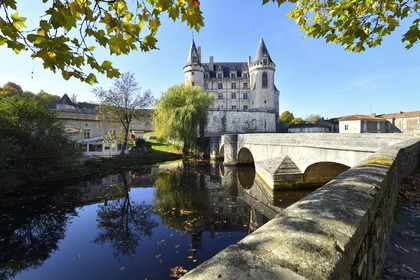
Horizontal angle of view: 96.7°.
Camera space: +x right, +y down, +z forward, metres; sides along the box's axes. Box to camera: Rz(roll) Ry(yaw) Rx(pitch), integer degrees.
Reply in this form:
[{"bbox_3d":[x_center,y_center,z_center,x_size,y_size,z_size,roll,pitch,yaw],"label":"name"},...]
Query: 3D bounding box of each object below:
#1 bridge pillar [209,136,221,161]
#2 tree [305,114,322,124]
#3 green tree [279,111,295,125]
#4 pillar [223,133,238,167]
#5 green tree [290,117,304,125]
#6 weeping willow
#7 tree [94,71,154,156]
[{"bbox_3d":[0.978,1.720,36.500,2.000,4.600,2.200,-1,2,-18],"label":"bridge pillar"},{"bbox_3d":[52.665,-8.905,95.000,8.800,8.000,8.000,0,2,0],"label":"tree"},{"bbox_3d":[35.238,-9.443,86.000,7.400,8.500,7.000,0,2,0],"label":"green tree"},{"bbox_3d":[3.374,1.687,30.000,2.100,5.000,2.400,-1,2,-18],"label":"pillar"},{"bbox_3d":[41.243,-7.542,88.000,6.600,6.800,6.200,0,2,0],"label":"green tree"},{"bbox_3d":[-5.640,-4.115,39.000,12.400,14.800,12.000,0,2,0],"label":"weeping willow"},{"bbox_3d":[-15.161,-4.727,33.300,10.600,14.200,9.500,0,2,0],"label":"tree"}]

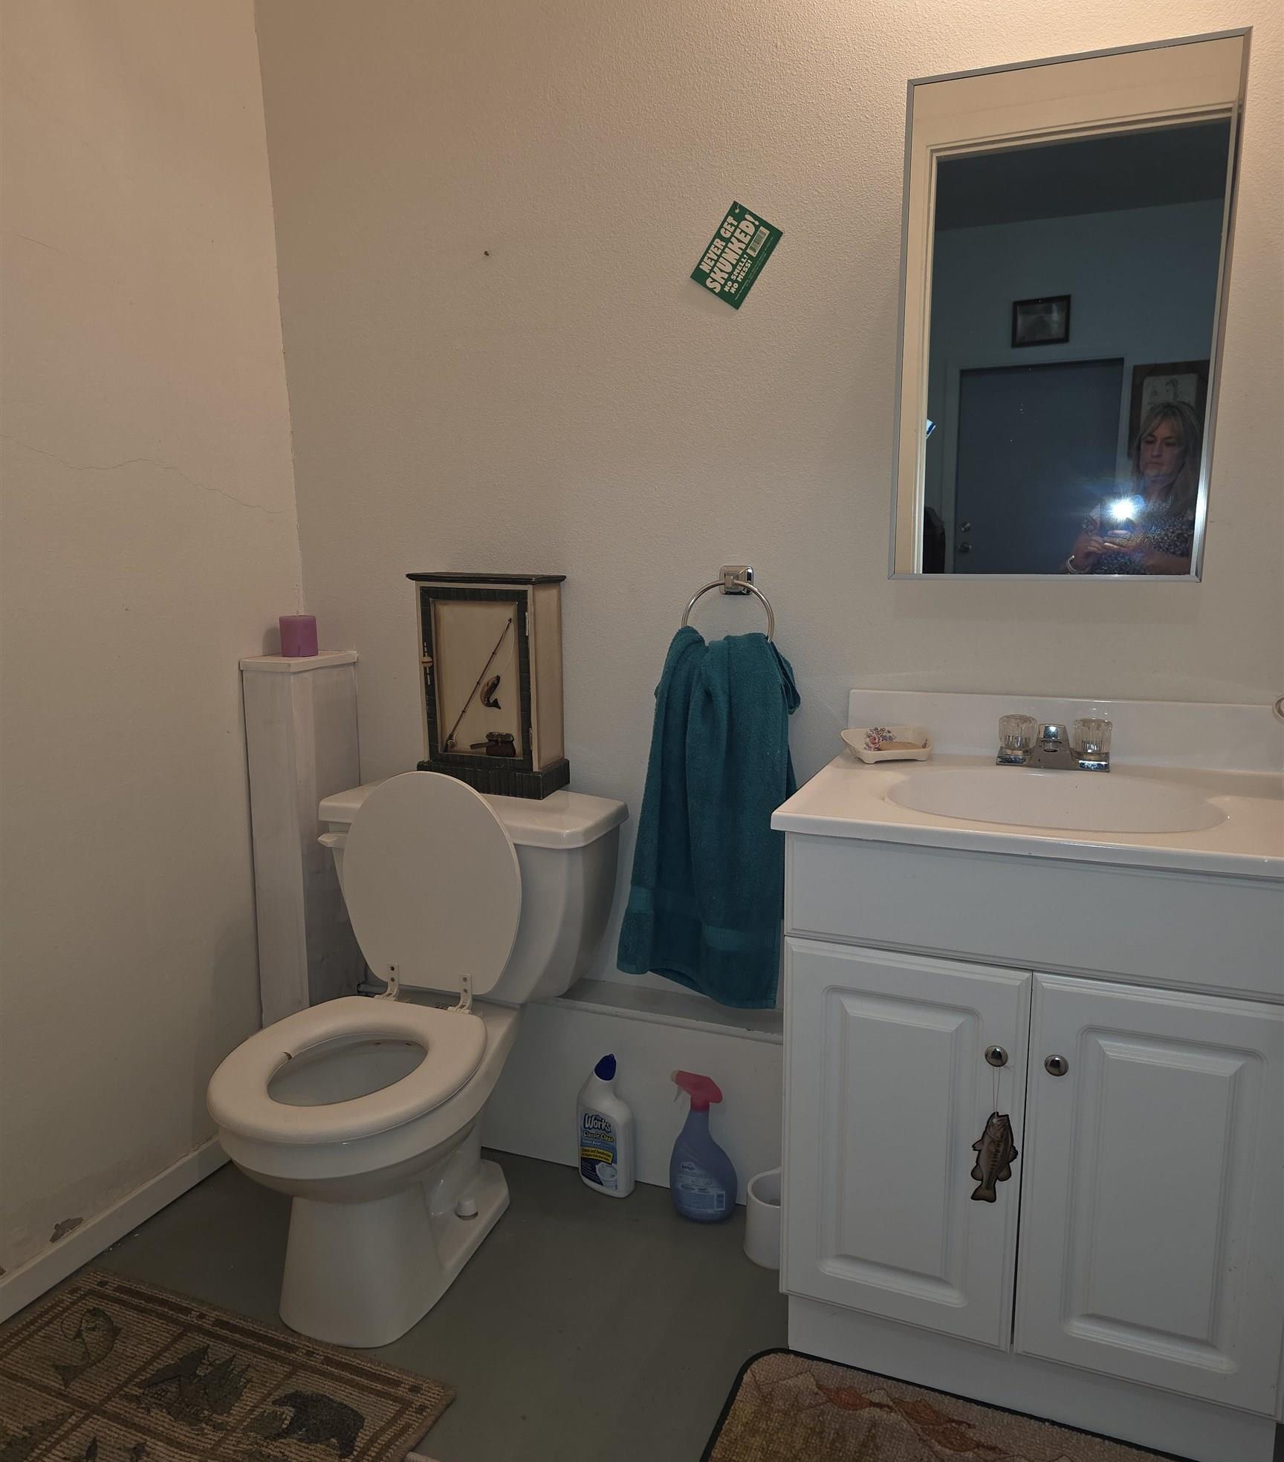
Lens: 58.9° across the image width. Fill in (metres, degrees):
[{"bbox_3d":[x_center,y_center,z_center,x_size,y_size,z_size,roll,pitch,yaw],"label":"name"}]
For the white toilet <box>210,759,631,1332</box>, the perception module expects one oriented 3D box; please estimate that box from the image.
[{"bbox_3d":[-0.378,0.464,1.776,0.490,0.780,0.690,4,11,22],"label":"white toilet"}]

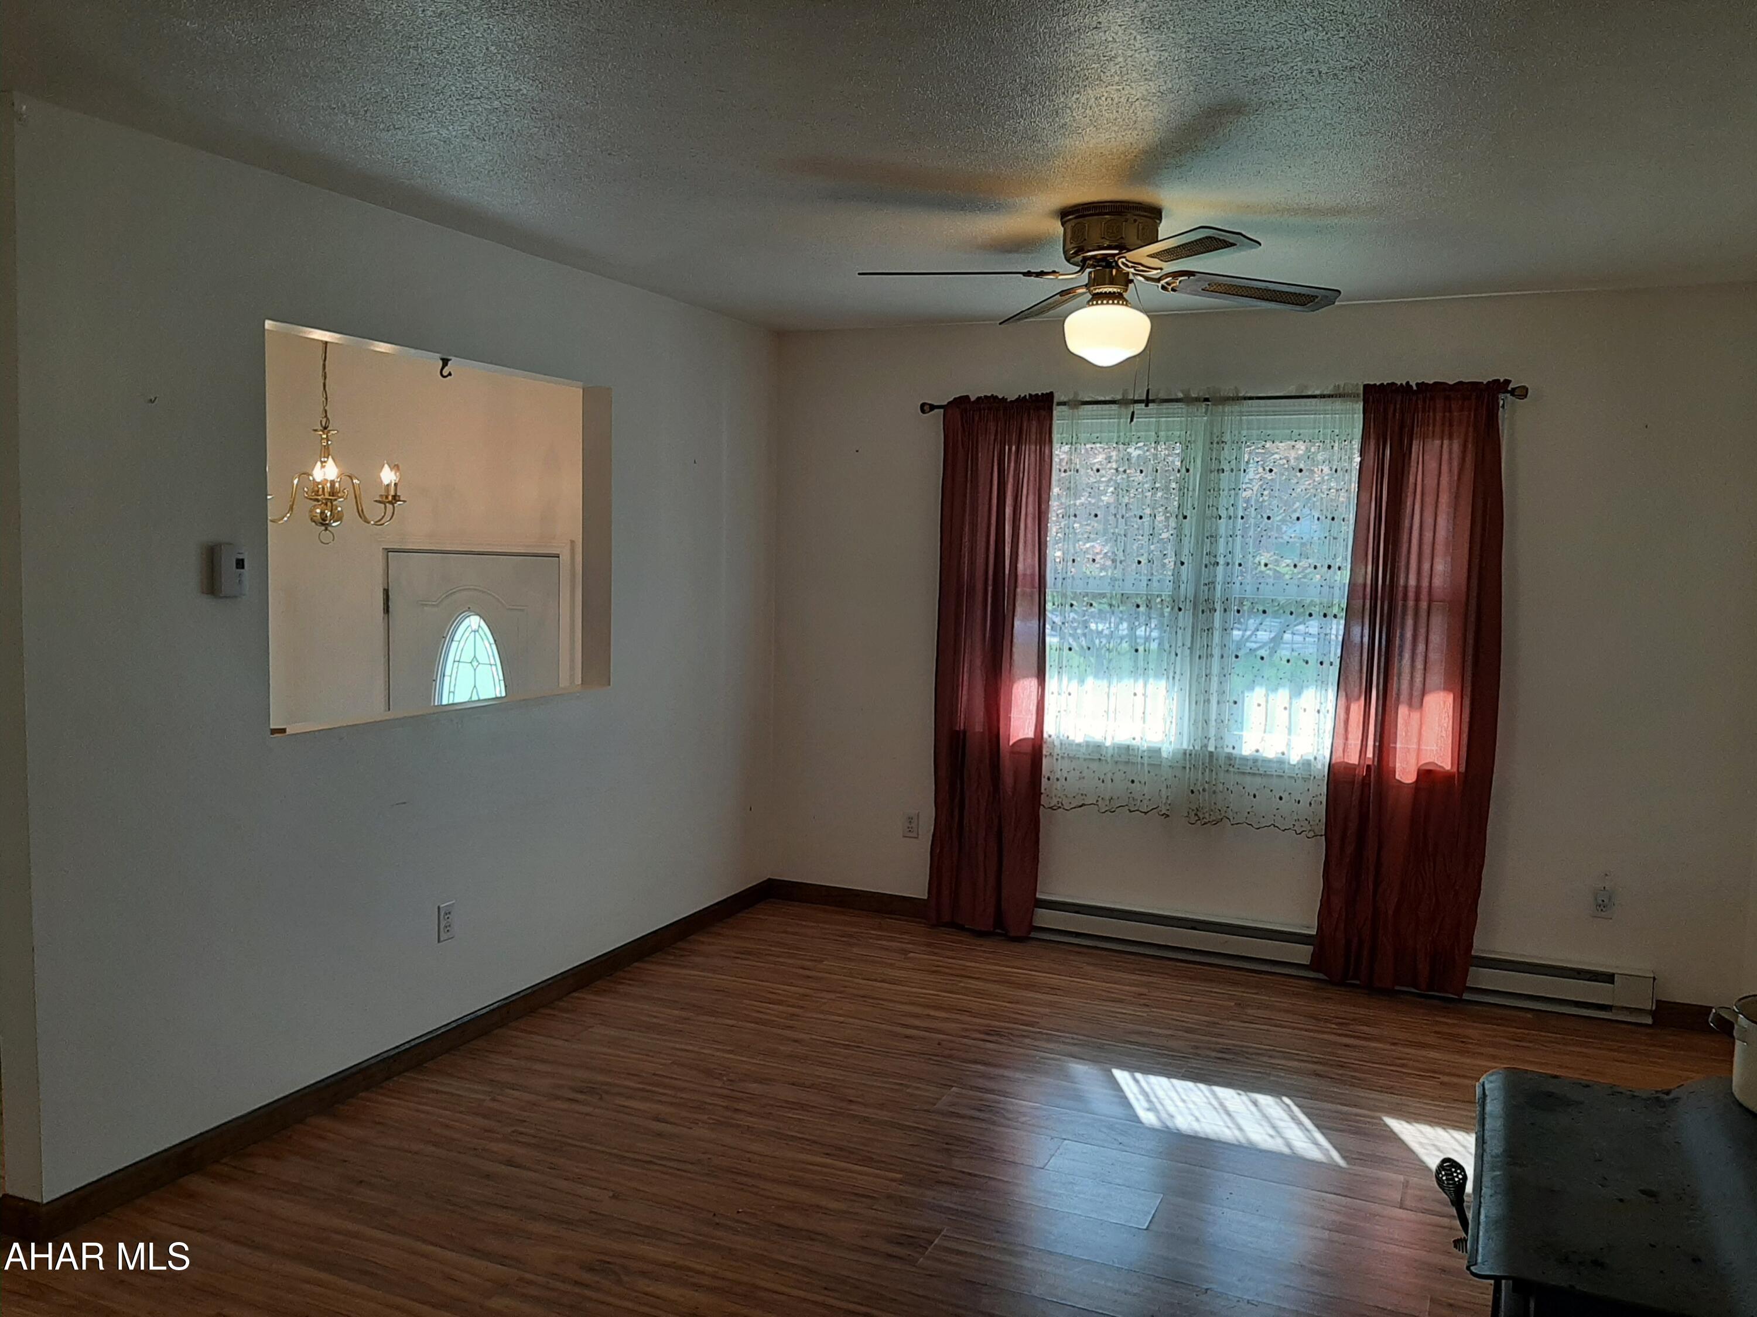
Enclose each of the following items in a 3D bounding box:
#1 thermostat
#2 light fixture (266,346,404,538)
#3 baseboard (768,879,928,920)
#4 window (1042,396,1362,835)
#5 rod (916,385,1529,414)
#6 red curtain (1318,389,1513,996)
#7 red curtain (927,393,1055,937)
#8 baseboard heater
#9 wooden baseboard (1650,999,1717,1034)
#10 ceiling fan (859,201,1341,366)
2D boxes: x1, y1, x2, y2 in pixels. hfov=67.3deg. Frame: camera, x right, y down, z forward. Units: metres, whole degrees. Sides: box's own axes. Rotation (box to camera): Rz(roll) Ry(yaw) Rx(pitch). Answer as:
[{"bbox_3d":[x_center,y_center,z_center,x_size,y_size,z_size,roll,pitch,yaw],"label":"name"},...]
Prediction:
[{"bbox_3d":[-1.564,-0.210,3.186,0.036,0.126,0.075,3,5,24],"label":"thermostat"},{"bbox_3d":[-1.964,-0.837,4.695,0.580,0.830,0.580,3,5,24],"label":"light fixture"},{"bbox_3d":[-0.071,1.035,5.618,0.870,0.092,0.015,3,5,24],"label":"baseboard"},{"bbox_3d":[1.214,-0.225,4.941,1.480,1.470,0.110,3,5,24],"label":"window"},{"bbox_3d":[1.161,-0.937,4.819,2.180,0.050,0.060,3,5,24],"label":"rod"},{"bbox_3d":[1.834,0.107,4.576,0.520,2.110,0.120,3,5,24],"label":"red curtain"},{"bbox_3d":[0.439,0.038,5.212,0.465,2.130,0.110,3,5,24],"label":"red curtain"},{"bbox_3d":[1.464,1.072,4.886,2.430,0.175,0.068,3,5,24],"label":"baseboard heater"},{"bbox_3d":[2.696,1.198,4.358,0.240,0.092,0.015,3,5,24],"label":"wooden baseboard"},{"bbox_3d":[0.610,-0.975,3.494,1.180,0.400,1.180,3,5,24],"label":"ceiling fan"}]

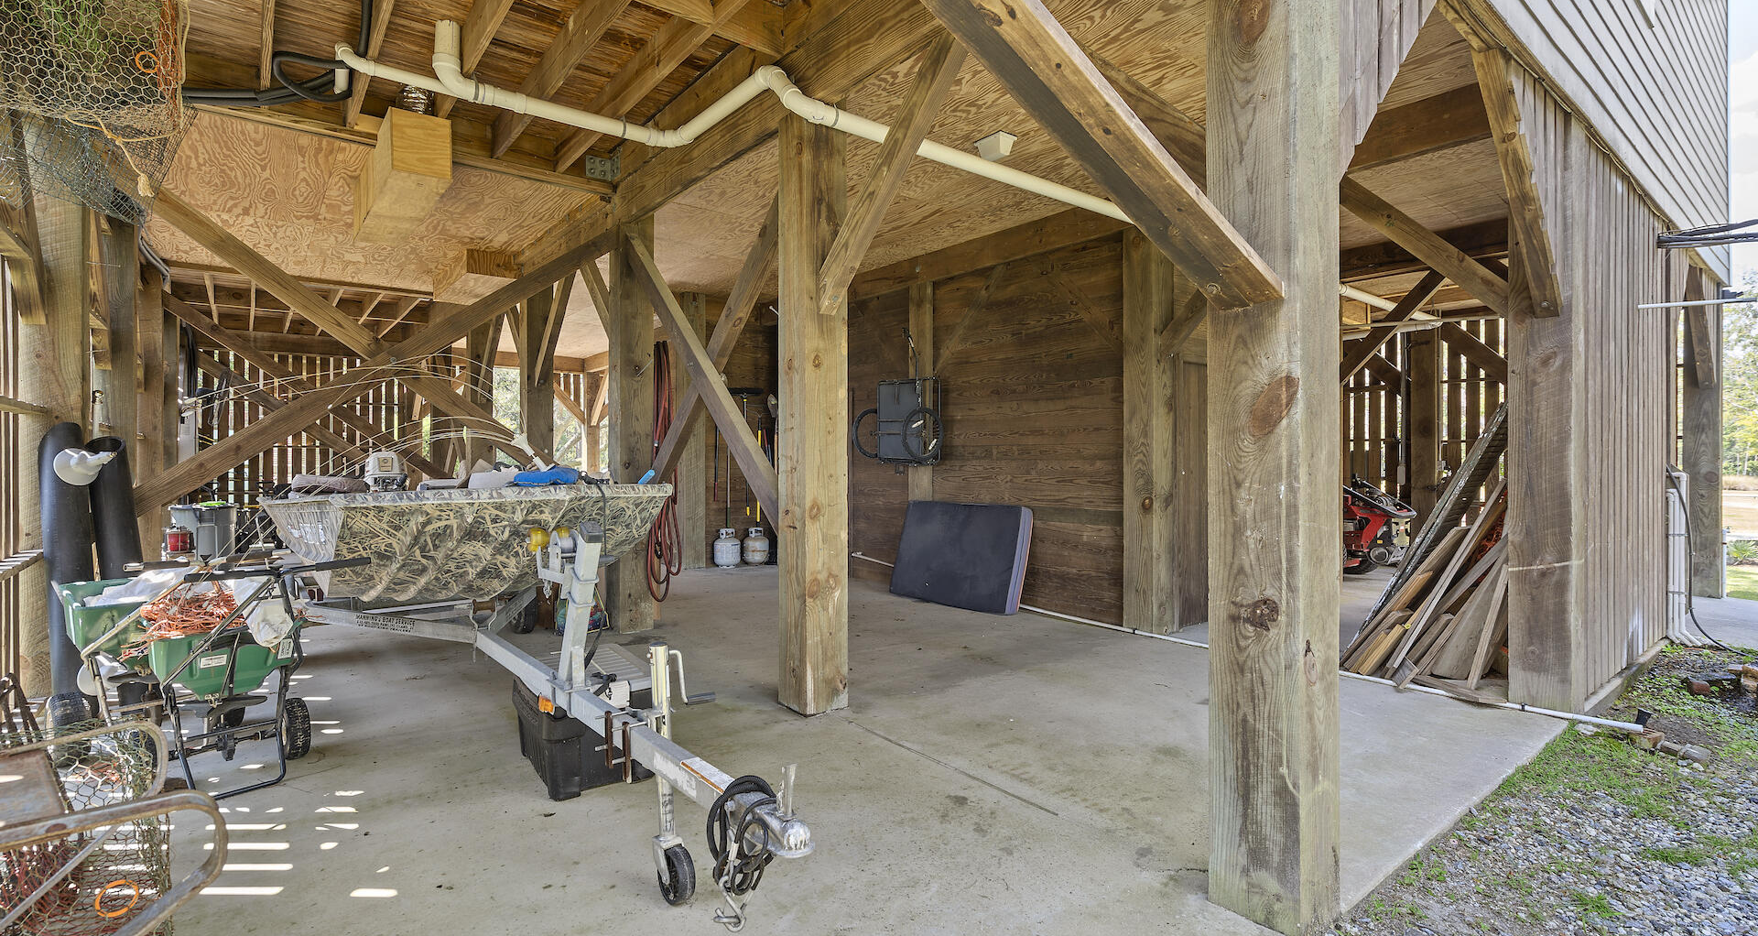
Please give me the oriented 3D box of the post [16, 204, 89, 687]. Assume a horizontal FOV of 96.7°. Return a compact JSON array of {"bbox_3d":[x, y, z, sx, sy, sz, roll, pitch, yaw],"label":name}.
[{"bbox_3d":[-4.549,-0.266,4.322,0.260,2.930,0.260,-1,1,-38],"label":"post"}]

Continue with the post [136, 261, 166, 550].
[{"bbox_3d":[-7.084,-0.379,7.558,0.250,3.172,0.250,0,0,-38],"label":"post"}]

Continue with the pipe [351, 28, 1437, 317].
[{"bbox_3d":[2.060,-1.793,5.911,10.200,0.420,0.980,-1,1,-38],"label":"pipe"}]

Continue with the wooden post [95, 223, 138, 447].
[{"bbox_3d":[-5.717,-0.334,5.824,0.250,3.087,0.250,0,0,-38],"label":"wooden post"}]

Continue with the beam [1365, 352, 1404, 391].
[{"bbox_3d":[6.276,-1.368,9.911,0.091,0.146,1.220,0,44,-38],"label":"beam"}]

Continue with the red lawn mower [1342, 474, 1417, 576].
[{"bbox_3d":[5.321,0.647,9.256,1.070,1.100,1.750,0,0,-38],"label":"red lawn mower"}]

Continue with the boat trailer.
[{"bbox_3d":[-1.837,0.689,3.654,1.600,1.040,5.100,-1,1,-41],"label":"boat trailer"}]

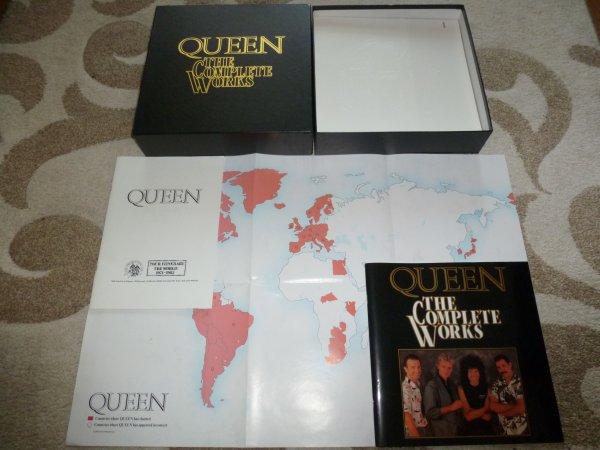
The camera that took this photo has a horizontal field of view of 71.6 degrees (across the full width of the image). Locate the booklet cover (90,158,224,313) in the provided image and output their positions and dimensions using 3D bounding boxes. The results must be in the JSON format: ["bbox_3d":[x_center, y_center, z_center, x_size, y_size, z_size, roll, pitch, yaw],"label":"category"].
[{"bbox_3d":[-0.251,0.003,0.754,0.207,0.006,0.297,0,67,0],"label":"booklet cover"}]

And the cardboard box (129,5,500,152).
[{"bbox_3d":[0.022,-0.301,0.846,0.650,0.072,0.326,-1,67,0],"label":"cardboard box"}]

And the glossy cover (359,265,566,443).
[{"bbox_3d":[0.254,0.194,0.670,0.279,0.008,0.281,0,67,0],"label":"glossy cover"}]

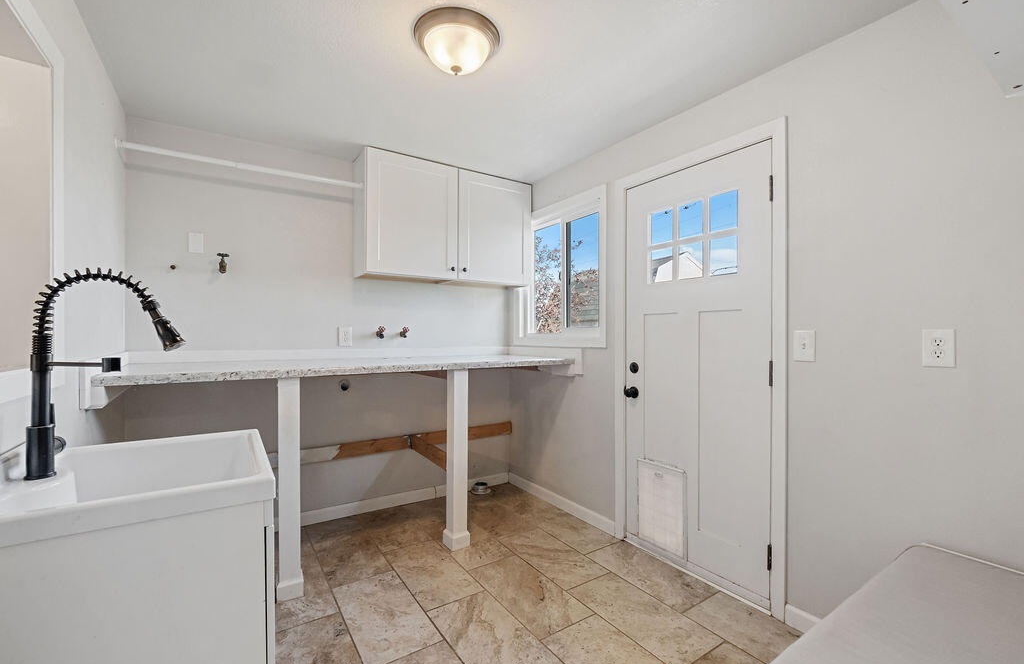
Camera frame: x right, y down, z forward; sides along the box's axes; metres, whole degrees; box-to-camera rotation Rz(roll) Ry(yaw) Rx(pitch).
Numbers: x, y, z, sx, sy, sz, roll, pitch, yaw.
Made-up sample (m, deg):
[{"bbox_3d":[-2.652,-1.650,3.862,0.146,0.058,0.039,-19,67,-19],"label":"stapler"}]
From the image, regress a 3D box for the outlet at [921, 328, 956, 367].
[{"bbox_3d":[1.428,0.056,1.387,0.009,0.124,0.078,0,0,-35],"label":"outlet"}]

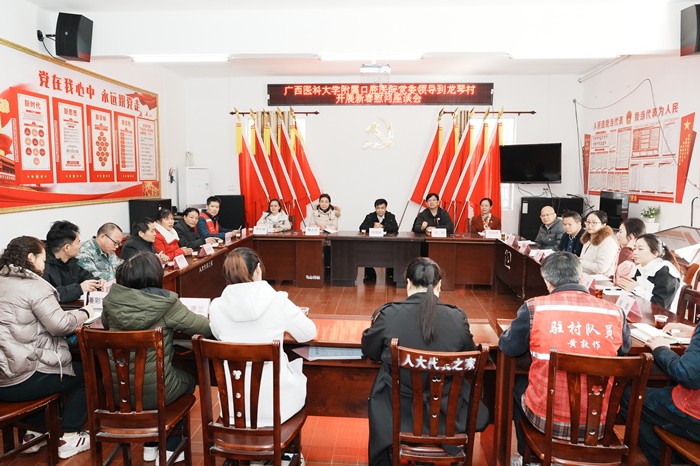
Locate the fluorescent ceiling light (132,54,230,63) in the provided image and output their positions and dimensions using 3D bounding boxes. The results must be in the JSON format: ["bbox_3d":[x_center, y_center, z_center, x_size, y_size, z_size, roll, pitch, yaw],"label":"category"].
[{"bbox_3d":[-2.021,-2.080,6.255,1.220,0.080,0.090,1,6,5],"label":"fluorescent ceiling light"}]

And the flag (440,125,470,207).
[{"bbox_3d":[1.673,-1.102,8.322,0.500,1.350,0.150,1,6,5],"label":"flag"}]

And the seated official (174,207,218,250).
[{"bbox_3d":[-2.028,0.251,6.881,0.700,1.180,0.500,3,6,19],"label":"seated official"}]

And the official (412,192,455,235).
[{"bbox_3d":[1.238,0.097,7.847,0.620,1.340,0.760,1,6,5],"label":"official"}]

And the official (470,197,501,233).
[{"bbox_3d":[2.070,0.112,7.993,0.500,1.270,0.750,1,7,3],"label":"official"}]

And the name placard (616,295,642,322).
[{"bbox_3d":[1.815,0.473,3.421,0.096,0.113,0.200,1,7,3],"label":"name placard"}]

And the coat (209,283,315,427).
[{"bbox_3d":[-0.439,0.546,2.724,0.550,0.700,0.500,2,7,14],"label":"coat"}]

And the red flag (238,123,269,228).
[{"bbox_3d":[-1.583,-0.927,8.608,0.500,1.780,0.180,1,6,5],"label":"red flag"}]

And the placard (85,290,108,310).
[{"bbox_3d":[-1.652,0.440,3.420,0.200,0.115,0.090,0,6,2],"label":"placard"}]

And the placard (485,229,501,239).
[{"bbox_3d":[2.037,0.021,7.450,0.210,0.115,0.090,0,6,2],"label":"placard"}]

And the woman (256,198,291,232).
[{"bbox_3d":[-1.158,0.112,8.046,0.520,1.230,0.720,1,6,2],"label":"woman"}]

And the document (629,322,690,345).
[{"bbox_3d":[1.740,0.568,2.973,0.330,0.025,0.290,0,7,-6],"label":"document"}]

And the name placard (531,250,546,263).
[{"bbox_3d":[1.966,0.247,5.383,0.090,0.108,0.200,1,7,3],"label":"name placard"}]

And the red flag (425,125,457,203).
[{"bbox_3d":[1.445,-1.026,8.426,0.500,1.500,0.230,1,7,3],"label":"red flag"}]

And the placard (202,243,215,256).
[{"bbox_3d":[-1.556,0.183,5.719,0.092,0.108,0.200,1,7,5],"label":"placard"}]

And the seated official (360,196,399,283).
[{"bbox_3d":[0.448,0.123,7.915,0.570,1.260,0.760,1,6,5],"label":"seated official"}]

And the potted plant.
[{"bbox_3d":[3.381,-0.219,5.903,0.200,0.200,0.200,1,6,5],"label":"potted plant"}]

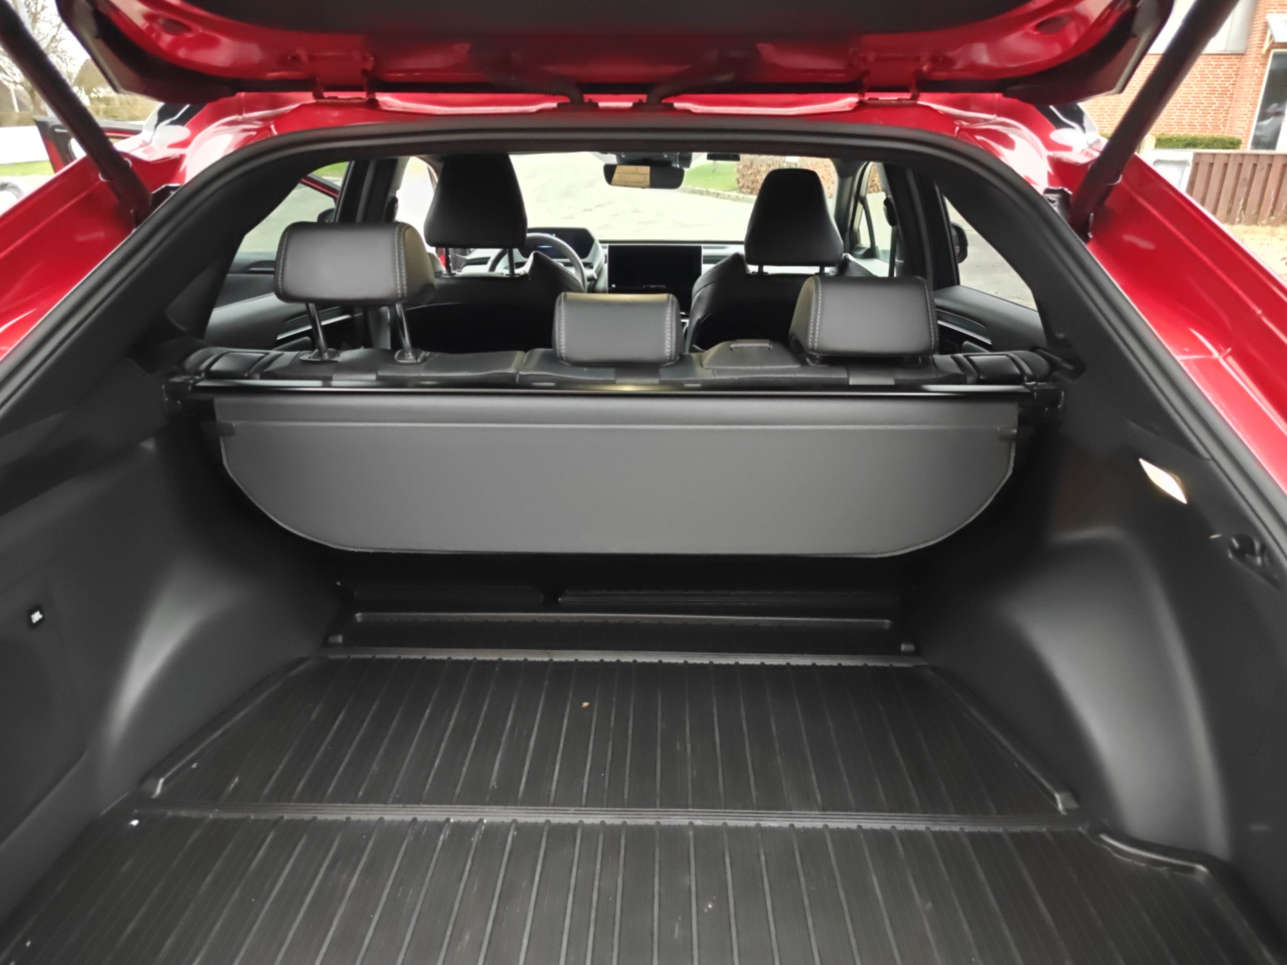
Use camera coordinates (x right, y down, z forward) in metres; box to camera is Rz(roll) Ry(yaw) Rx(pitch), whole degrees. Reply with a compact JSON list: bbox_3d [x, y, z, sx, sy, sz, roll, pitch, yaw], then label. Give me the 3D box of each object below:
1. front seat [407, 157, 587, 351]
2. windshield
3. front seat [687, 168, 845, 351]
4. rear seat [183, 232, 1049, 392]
[{"bbox_3d":[-0.394,-0.394,2.515,0.530,1.090,0.820,0,22,2],"label":"front seat"},{"bbox_3d":[0.009,-1.094,3.010,1.380,0.160,0.940,0,-8,2],"label":"windshield"},{"bbox_3d":[0.378,-0.375,2.500,0.530,1.060,0.820,0,22,2],"label":"front seat"},{"bbox_3d":[-0.031,-0.045,1.663,1.310,0.960,0.840,0,22,2],"label":"rear seat"}]

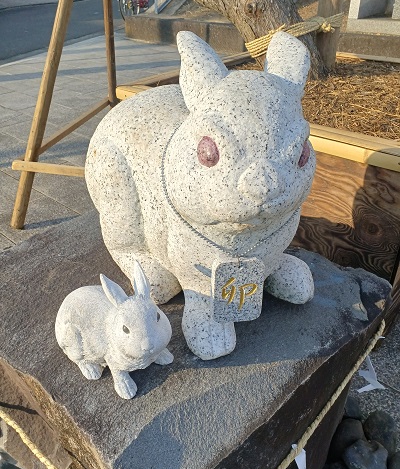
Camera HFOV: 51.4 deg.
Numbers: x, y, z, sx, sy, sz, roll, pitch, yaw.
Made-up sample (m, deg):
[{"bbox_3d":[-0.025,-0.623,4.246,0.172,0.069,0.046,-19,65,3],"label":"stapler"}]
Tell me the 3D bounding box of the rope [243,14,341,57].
[{"bbox_3d":[0.399,-0.840,1.754,0.400,0.170,0.220,-2,33,0],"label":"rope"}]

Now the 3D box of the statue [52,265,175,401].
[{"bbox_3d":[-0.130,0.103,0.565,0.160,0.168,0.103,24,41,34],"label":"statue"}]

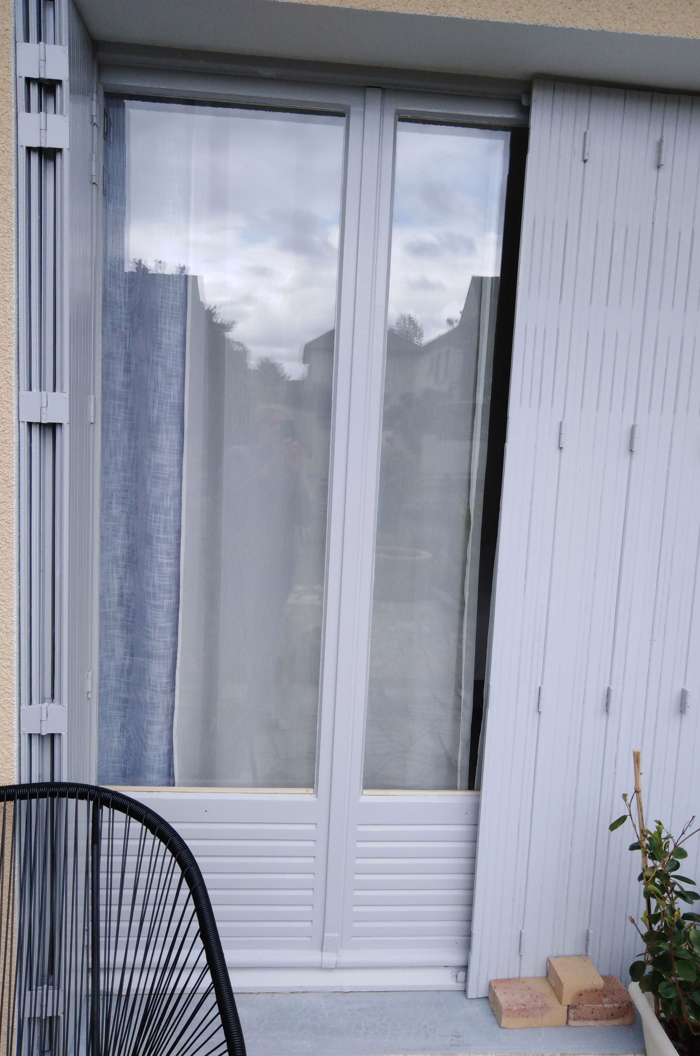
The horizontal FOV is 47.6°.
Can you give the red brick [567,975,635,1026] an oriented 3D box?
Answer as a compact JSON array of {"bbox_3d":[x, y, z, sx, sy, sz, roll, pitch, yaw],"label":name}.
[{"bbox_3d":[0.619,1.201,2.016,0.166,0.057,0.106,2,7,-5],"label":"red brick"}]

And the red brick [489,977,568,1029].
[{"bbox_3d":[0.450,1.194,2.001,0.169,0.057,0.106,2,7,-5],"label":"red brick"}]

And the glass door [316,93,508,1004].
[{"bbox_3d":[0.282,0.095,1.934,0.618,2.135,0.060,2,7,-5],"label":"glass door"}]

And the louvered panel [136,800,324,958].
[{"bbox_3d":[-0.360,0.874,1.985,0.582,0.437,0.040,2,7,-5],"label":"louvered panel"}]

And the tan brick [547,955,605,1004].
[{"bbox_3d":[0.569,1.142,2.004,0.107,0.057,0.106,2,7,-5],"label":"tan brick"}]

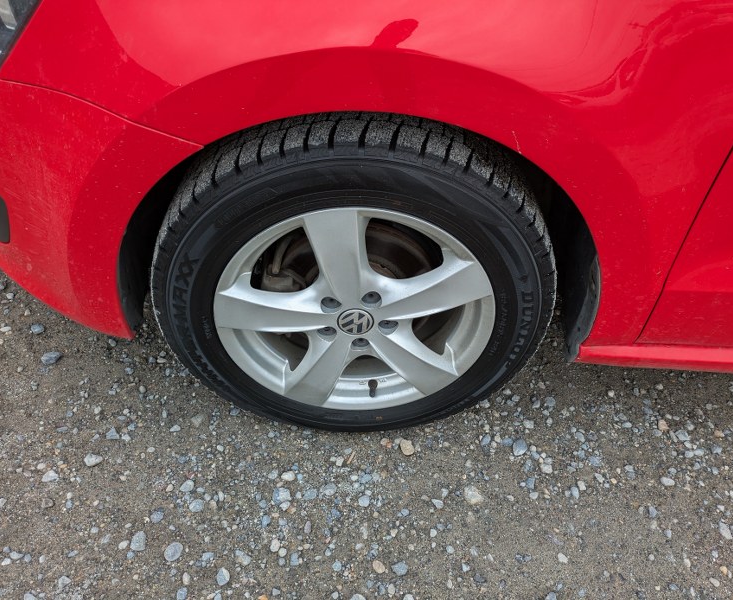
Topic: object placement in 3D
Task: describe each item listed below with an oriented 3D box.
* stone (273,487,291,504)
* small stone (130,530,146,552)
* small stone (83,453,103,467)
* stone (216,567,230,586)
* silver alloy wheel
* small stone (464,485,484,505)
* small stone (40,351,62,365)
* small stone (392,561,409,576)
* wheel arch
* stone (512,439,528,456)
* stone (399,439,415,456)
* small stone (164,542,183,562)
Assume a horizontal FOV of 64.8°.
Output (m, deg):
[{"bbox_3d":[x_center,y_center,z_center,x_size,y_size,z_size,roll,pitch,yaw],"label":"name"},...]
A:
[{"bbox_3d":[-0.140,0.322,0.950,0.029,0.016,0.026,-7,44,-11],"label":"stone"},{"bbox_3d":[-0.348,0.371,0.886,0.022,0.014,0.029,-7,44,-11],"label":"small stone"},{"bbox_3d":[-0.466,0.273,0.985,0.028,0.014,0.022,3,43,0],"label":"small stone"},{"bbox_3d":[-0.212,0.410,0.854,0.017,0.011,0.024,-1,43,-4],"label":"stone"},{"bbox_3d":[-0.018,-0.010,0.910,0.412,0.412,0.150,0,42,-1],"label":"silver alloy wheel"},{"bbox_3d":[0.176,0.325,0.963,0.027,0.017,0.033,-20,46,-22],"label":"small stone"},{"bbox_3d":[-0.624,0.115,1.145,0.036,0.017,0.026,-18,47,-21],"label":"small stone"},{"bbox_3d":[0.050,0.406,0.872,0.024,0.013,0.020,3,43,0],"label":"small stone"},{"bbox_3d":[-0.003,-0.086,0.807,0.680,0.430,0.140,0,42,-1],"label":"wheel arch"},{"bbox_3d":[0.274,0.264,1.032,0.027,0.017,0.030,0,42,-1],"label":"stone"},{"bbox_3d":[0.073,0.263,1.028,0.020,0.013,0.031,-10,44,-14],"label":"stone"},{"bbox_3d":[-0.294,0.385,0.882,0.024,0.017,0.028,12,43,11],"label":"small stone"}]

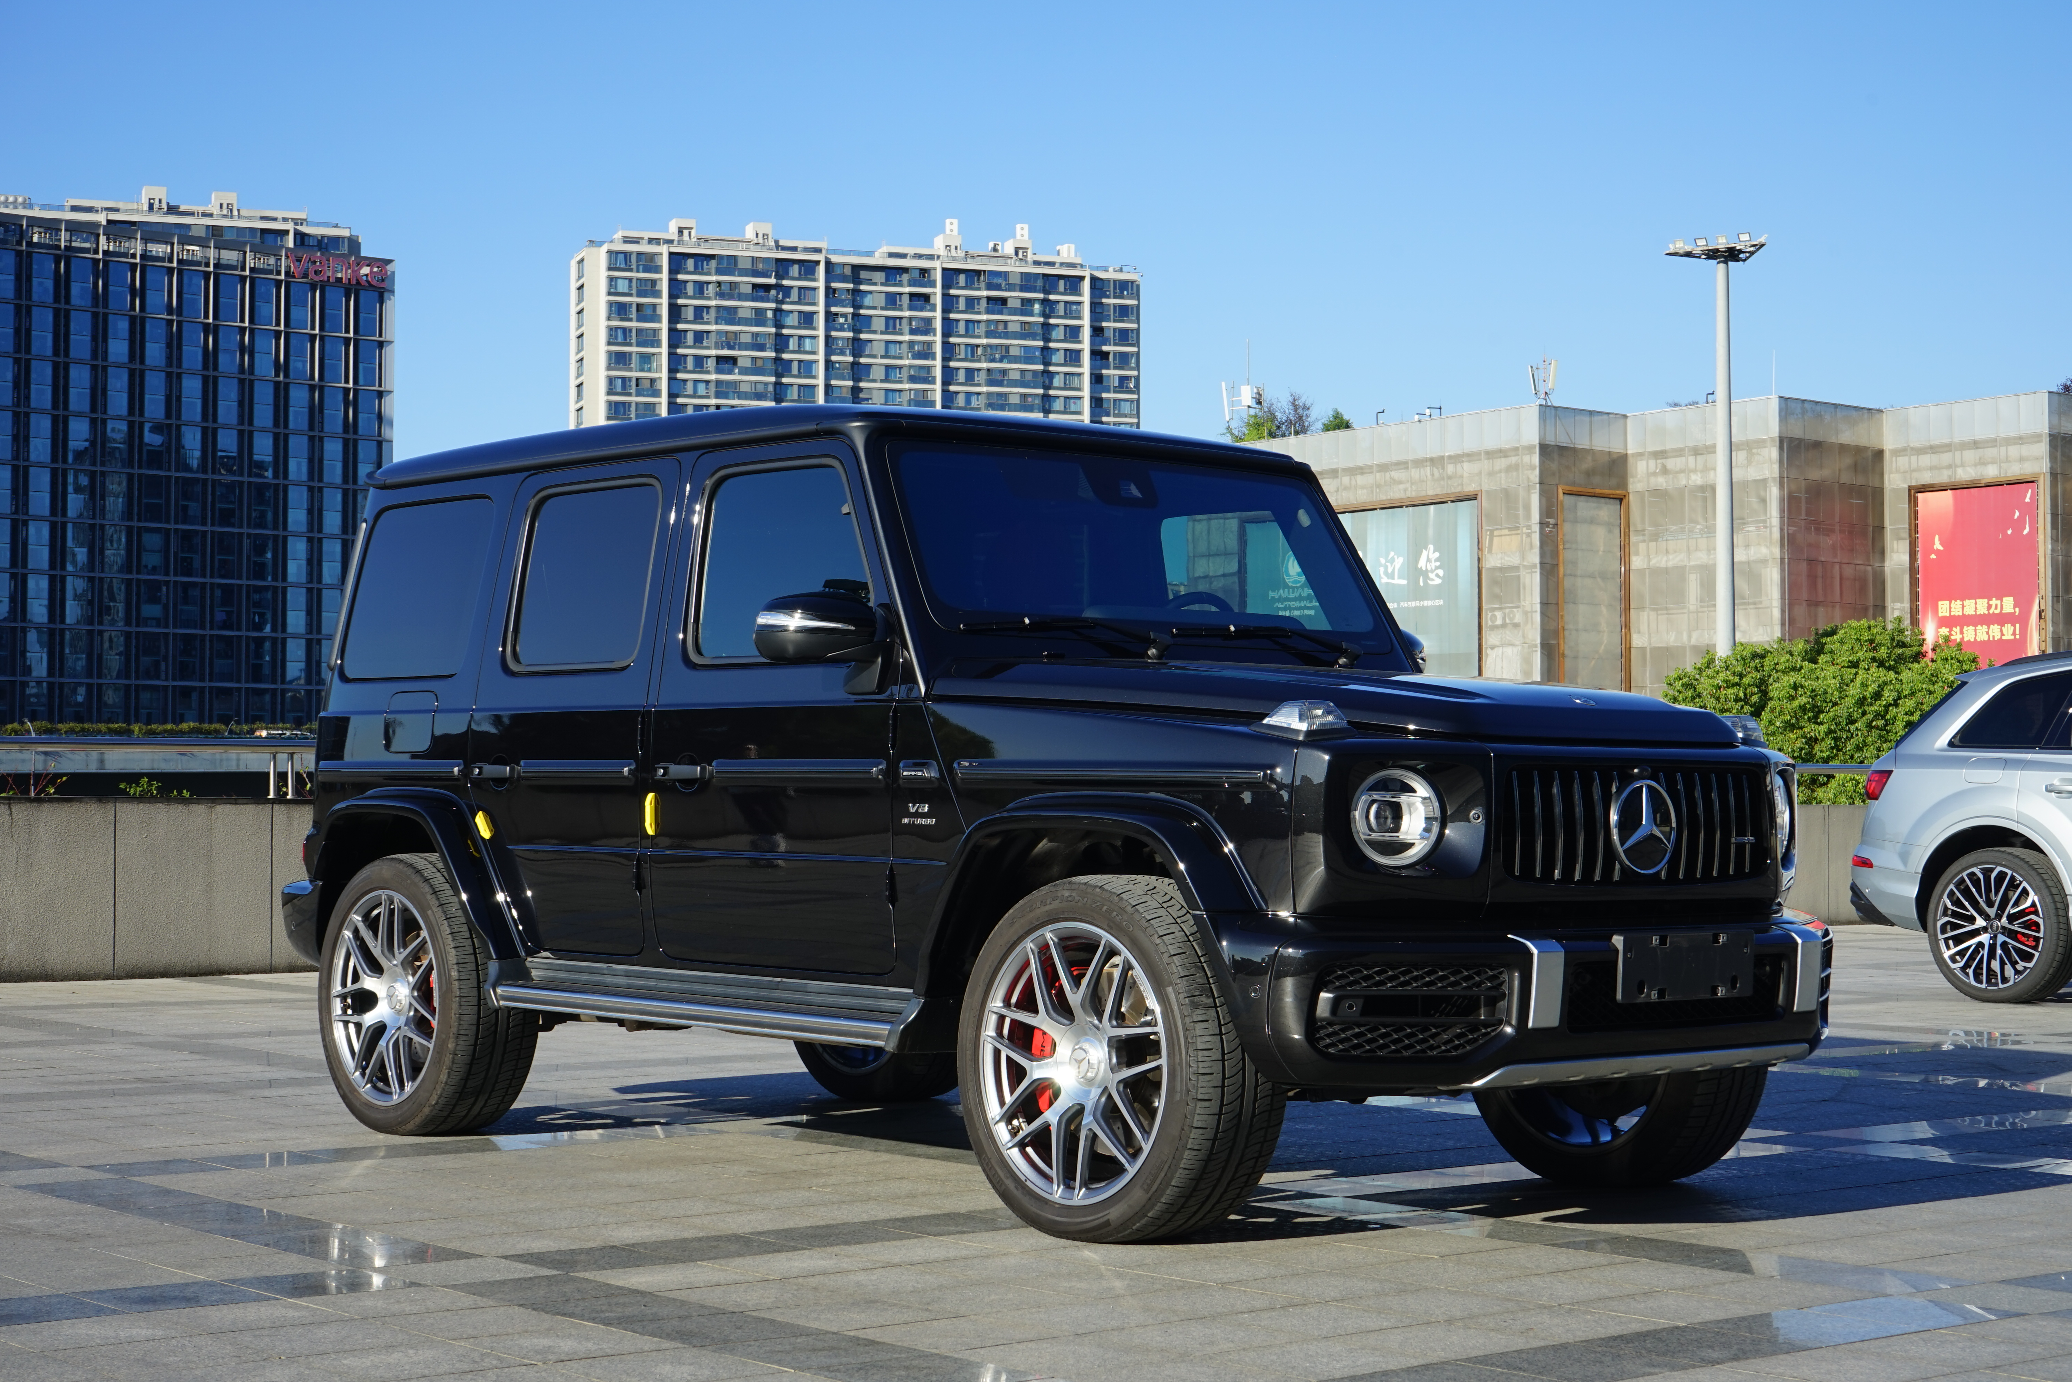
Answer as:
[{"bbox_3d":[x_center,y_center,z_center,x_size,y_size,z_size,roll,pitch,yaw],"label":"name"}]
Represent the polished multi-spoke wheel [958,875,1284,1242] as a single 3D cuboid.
[{"bbox_3d":[0.174,0.775,6.726,0.300,0.785,0.790,2,-3,-41],"label":"polished multi-spoke wheel"}]

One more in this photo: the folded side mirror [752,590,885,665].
[{"bbox_3d":[-0.514,-0.158,7.382,0.160,0.170,0.300,2,-2,-41],"label":"folded side mirror"}]

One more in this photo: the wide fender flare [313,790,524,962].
[{"bbox_3d":[-1.763,0.511,8.902,0.130,0.470,1.060,2,-3,-41],"label":"wide fender flare"}]

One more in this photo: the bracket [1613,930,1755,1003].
[{"bbox_3d":[1.354,0.574,6.628,0.450,0.145,0.035,2,-2,-41],"label":"bracket"}]

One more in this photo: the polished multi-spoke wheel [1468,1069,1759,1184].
[{"bbox_3d":[1.420,0.828,7.806,0.300,0.785,0.790,2,-3,-41],"label":"polished multi-spoke wheel"}]

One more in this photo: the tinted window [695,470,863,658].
[{"bbox_3d":[-0.587,-0.323,7.738,0.040,0.475,0.760,10,-8,-40],"label":"tinted window"}]

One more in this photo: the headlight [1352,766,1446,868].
[{"bbox_3d":[0.723,0.262,6.518,0.205,0.205,0.100,1,-2,-29],"label":"headlight"}]

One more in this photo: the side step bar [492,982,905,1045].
[{"bbox_3d":[-0.819,0.802,7.899,0.180,0.085,1.760,2,-3,-41],"label":"side step bar"}]

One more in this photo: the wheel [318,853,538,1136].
[{"bbox_3d":[-1.713,0.845,8.900,0.300,0.785,0.790,2,-3,-41],"label":"wheel"}]

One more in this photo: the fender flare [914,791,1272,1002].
[{"bbox_3d":[0.093,0.459,6.800,0.130,0.480,1.050,2,-3,-41],"label":"fender flare"}]

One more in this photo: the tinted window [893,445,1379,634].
[{"bbox_3d":[0.293,-0.364,8.013,1.480,0.530,0.090,2,-31,-41],"label":"tinted window"}]

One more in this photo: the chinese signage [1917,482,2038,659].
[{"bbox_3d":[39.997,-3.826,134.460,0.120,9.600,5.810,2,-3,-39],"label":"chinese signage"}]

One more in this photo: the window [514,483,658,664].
[{"bbox_3d":[-1.202,-0.312,8.448,0.040,0.483,0.615,10,-8,-40],"label":"window"}]

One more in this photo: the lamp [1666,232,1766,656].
[{"bbox_3d":[14.760,-3.189,67.769,2.000,13.110,1.800,-1,-2,20],"label":"lamp"}]

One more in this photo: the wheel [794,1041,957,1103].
[{"bbox_3d":[-0.467,0.898,9.980,0.300,0.785,0.790,2,-3,-41],"label":"wheel"}]

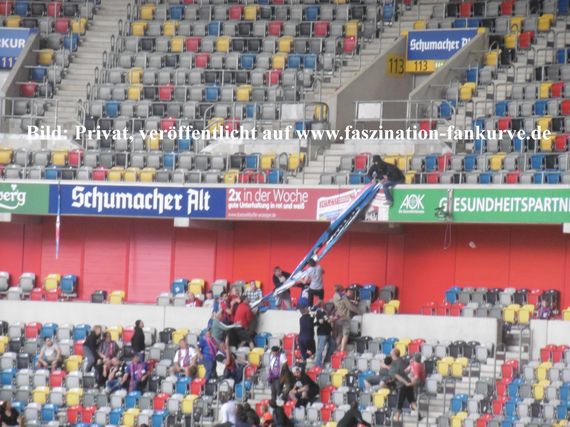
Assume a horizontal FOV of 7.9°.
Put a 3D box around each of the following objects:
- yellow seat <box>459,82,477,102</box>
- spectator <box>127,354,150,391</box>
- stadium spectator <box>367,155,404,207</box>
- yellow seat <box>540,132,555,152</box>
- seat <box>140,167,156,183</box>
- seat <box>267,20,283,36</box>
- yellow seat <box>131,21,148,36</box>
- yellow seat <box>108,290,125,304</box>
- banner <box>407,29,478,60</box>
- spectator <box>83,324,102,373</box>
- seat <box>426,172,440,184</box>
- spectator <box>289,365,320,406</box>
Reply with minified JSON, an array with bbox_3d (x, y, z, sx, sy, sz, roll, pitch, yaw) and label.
[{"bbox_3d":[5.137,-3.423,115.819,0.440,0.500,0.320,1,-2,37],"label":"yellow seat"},{"bbox_3d":[-3.774,4.225,106.000,0.620,1.250,0.750,2,-2,22],"label":"spectator"},{"bbox_3d":[2.745,-0.901,112.384,0.980,1.390,0.620,2,-2,-8],"label":"stadium spectator"},{"bbox_3d":[6.675,-1.789,104.000,0.250,0.490,0.430,4,-2,-39],"label":"yellow seat"},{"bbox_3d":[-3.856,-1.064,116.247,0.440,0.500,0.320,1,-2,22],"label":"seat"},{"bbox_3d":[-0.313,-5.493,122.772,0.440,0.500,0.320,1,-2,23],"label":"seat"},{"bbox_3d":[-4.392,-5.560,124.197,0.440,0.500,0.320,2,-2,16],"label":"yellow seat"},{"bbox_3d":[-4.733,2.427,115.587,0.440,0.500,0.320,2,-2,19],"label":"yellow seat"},{"bbox_3d":[4.535,-4.788,117.000,2.900,0.820,0.100,1,-2,45],"label":"banner"},{"bbox_3d":[-5.025,3.638,107.700,0.700,1.500,0.520,1,-2,30],"label":"spectator"},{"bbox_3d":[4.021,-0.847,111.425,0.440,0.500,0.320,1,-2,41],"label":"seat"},{"bbox_3d":[0.486,4.314,102.600,0.700,1.150,0.800,2,-2,22],"label":"spectator"}]

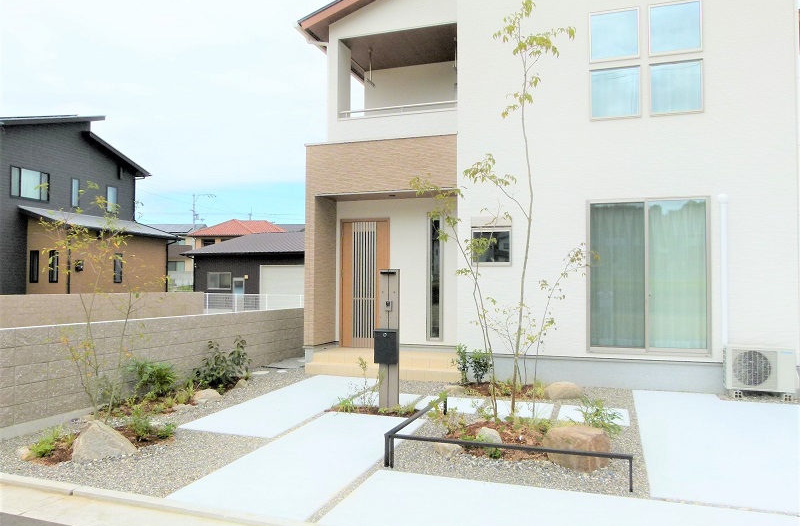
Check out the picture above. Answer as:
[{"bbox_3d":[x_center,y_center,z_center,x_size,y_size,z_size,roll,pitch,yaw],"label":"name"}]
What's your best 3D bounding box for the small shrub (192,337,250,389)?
[{"bbox_3d":[-2.710,1.504,8.925,0.750,0.760,0.660,0,-2,18],"label":"small shrub"}]

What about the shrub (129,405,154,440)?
[{"bbox_3d":[-2.595,1.601,5.800,0.270,0.320,0.270,1,-2,-24],"label":"shrub"}]

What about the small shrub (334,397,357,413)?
[{"bbox_3d":[-0.658,1.722,6.981,0.280,0.190,0.250,0,-2,-5],"label":"small shrub"}]

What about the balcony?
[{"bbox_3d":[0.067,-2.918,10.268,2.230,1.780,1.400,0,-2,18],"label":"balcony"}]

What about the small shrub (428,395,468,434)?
[{"bbox_3d":[0.502,1.568,5.979,0.430,0.400,0.380,0,-2,5],"label":"small shrub"}]

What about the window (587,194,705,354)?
[{"bbox_3d":[3.550,0.194,8.298,1.650,2.250,0.110,0,-2,18],"label":"window"}]

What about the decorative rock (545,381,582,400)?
[{"bbox_3d":[2.263,1.739,7.966,0.510,0.210,0.390,0,-2,18],"label":"decorative rock"}]

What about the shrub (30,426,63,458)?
[{"bbox_3d":[-3.272,1.652,5.347,0.300,0.250,0.280,1,-2,-31],"label":"shrub"}]

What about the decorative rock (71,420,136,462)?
[{"bbox_3d":[-2.807,1.638,5.493,0.570,0.310,0.420,2,-2,-34],"label":"decorative rock"}]

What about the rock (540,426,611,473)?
[{"bbox_3d":[1.578,1.626,5.162,0.400,0.310,0.490,2,-3,-40],"label":"rock"}]

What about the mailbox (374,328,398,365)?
[{"bbox_3d":[-0.152,1.033,7.097,0.290,0.400,0.140,0,-2,18],"label":"mailbox"}]

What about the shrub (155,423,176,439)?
[{"bbox_3d":[-2.496,1.788,6.150,0.210,0.160,0.200,0,-2,18],"label":"shrub"}]

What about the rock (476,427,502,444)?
[{"bbox_3d":[0.891,1.732,5.750,0.260,0.180,0.210,0,-2,18],"label":"rock"}]

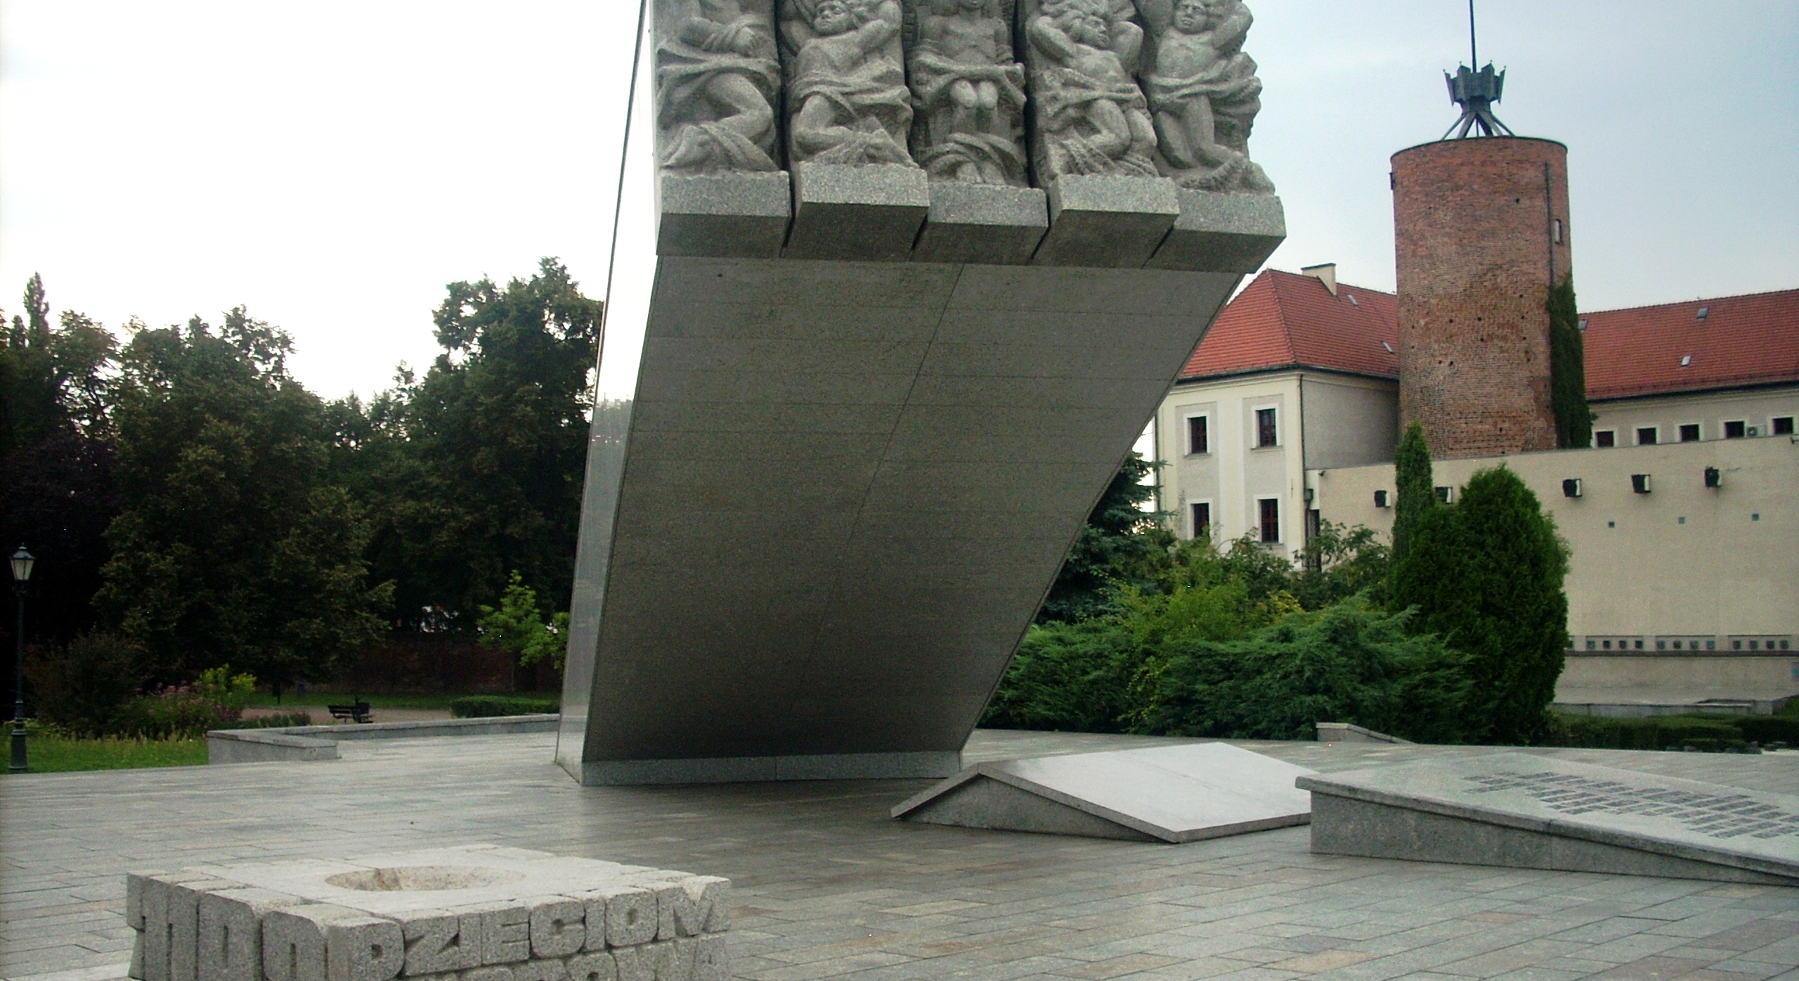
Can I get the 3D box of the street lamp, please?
[{"bbox_3d":[-12.260,2.364,26.923,0.360,3.156,0.360,2,-5,-24],"label":"street lamp"}]

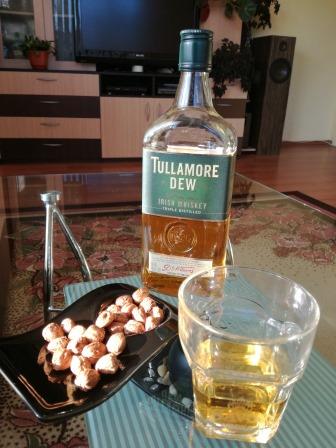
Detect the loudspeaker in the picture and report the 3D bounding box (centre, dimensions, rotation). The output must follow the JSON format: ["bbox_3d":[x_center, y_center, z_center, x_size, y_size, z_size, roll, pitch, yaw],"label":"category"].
[{"bbox_3d":[0.967,-1.204,3.356,0.240,1.020,0.295,-3,22,-12],"label":"loudspeaker"}]

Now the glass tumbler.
[{"bbox_3d":[0.049,0.090,0.243,0.086,0.091,0.086,2,22,0],"label":"glass tumbler"}]

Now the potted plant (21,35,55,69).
[{"bbox_3d":[-0.978,-1.285,2.618,0.237,0.238,0.222,-3,22,-12],"label":"potted plant"}]

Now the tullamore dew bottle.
[{"bbox_3d":[0.023,-0.057,0.375,0.096,0.267,0.067,5,22,7],"label":"tullamore dew bottle"}]

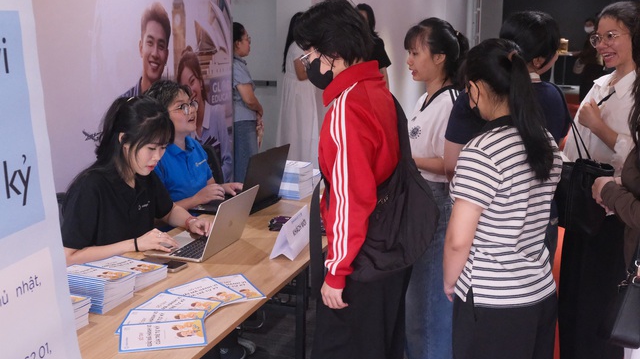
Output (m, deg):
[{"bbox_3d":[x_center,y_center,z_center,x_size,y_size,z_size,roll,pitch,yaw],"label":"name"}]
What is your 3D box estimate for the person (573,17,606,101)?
[{"bbox_3d":[3.434,-1.203,9.350,0.460,1.570,0.340,9,15,36],"label":"person"}]

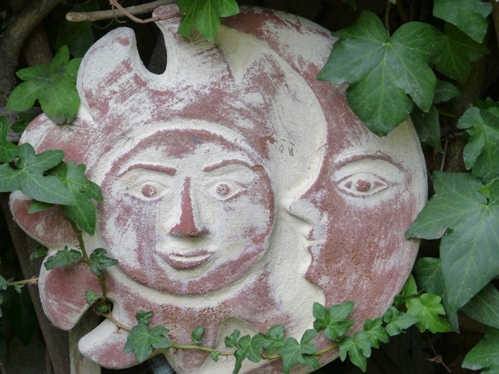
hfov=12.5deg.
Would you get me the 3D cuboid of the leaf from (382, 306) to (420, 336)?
[{"bbox_3d":[0.106,0.094,1.590,0.025,0.021,0.007,-1,-25,-10],"label":"leaf"}]

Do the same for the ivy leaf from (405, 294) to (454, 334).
[{"bbox_3d":[0.127,0.089,1.600,0.032,0.028,0.007,-1,-20,-10],"label":"ivy leaf"}]

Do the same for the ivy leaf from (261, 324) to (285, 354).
[{"bbox_3d":[0.017,0.115,1.720,0.018,0.023,0.007,0,6,0],"label":"ivy leaf"}]

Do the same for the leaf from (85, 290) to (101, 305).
[{"bbox_3d":[-0.119,0.084,1.730,0.011,0.011,0.005,0,6,0],"label":"leaf"}]

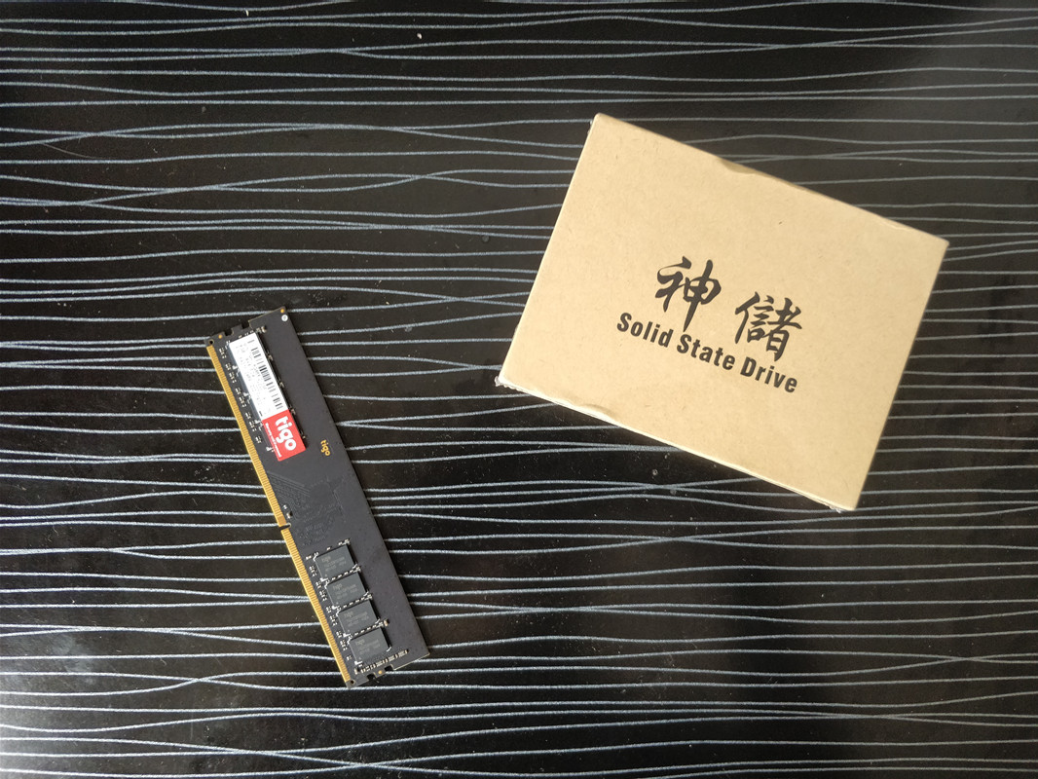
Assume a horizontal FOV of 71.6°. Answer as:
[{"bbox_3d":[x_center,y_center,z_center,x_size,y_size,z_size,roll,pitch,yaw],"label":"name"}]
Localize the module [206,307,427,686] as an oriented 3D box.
[{"bbox_3d":[-0.071,0.038,0.255,0.031,0.004,0.133,-23,89,-1],"label":"module"}]

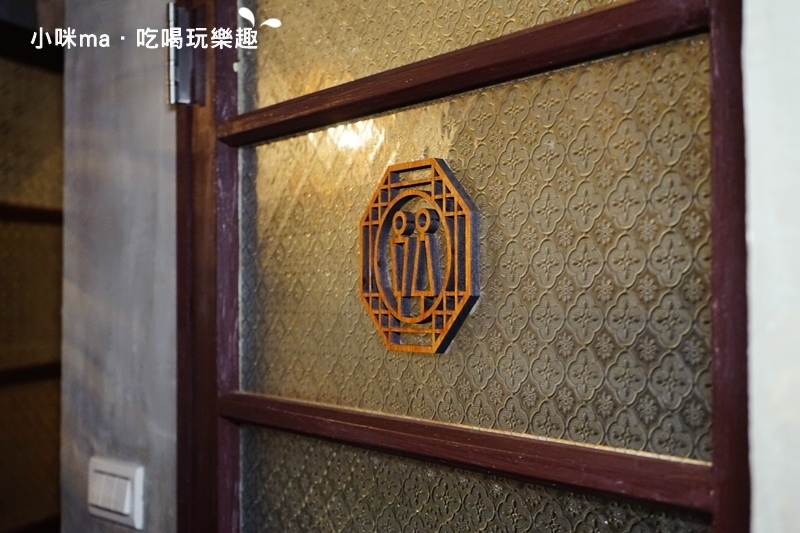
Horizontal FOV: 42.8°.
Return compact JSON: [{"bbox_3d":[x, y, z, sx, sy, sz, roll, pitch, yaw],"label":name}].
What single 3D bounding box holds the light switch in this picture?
[{"bbox_3d":[-0.331,0.262,1.195,0.013,0.071,0.119,2,-3,-40],"label":"light switch"}]

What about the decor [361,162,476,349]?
[{"bbox_3d":[0.013,-0.007,0.797,0.011,0.147,0.138,2,-3,-37],"label":"decor"}]

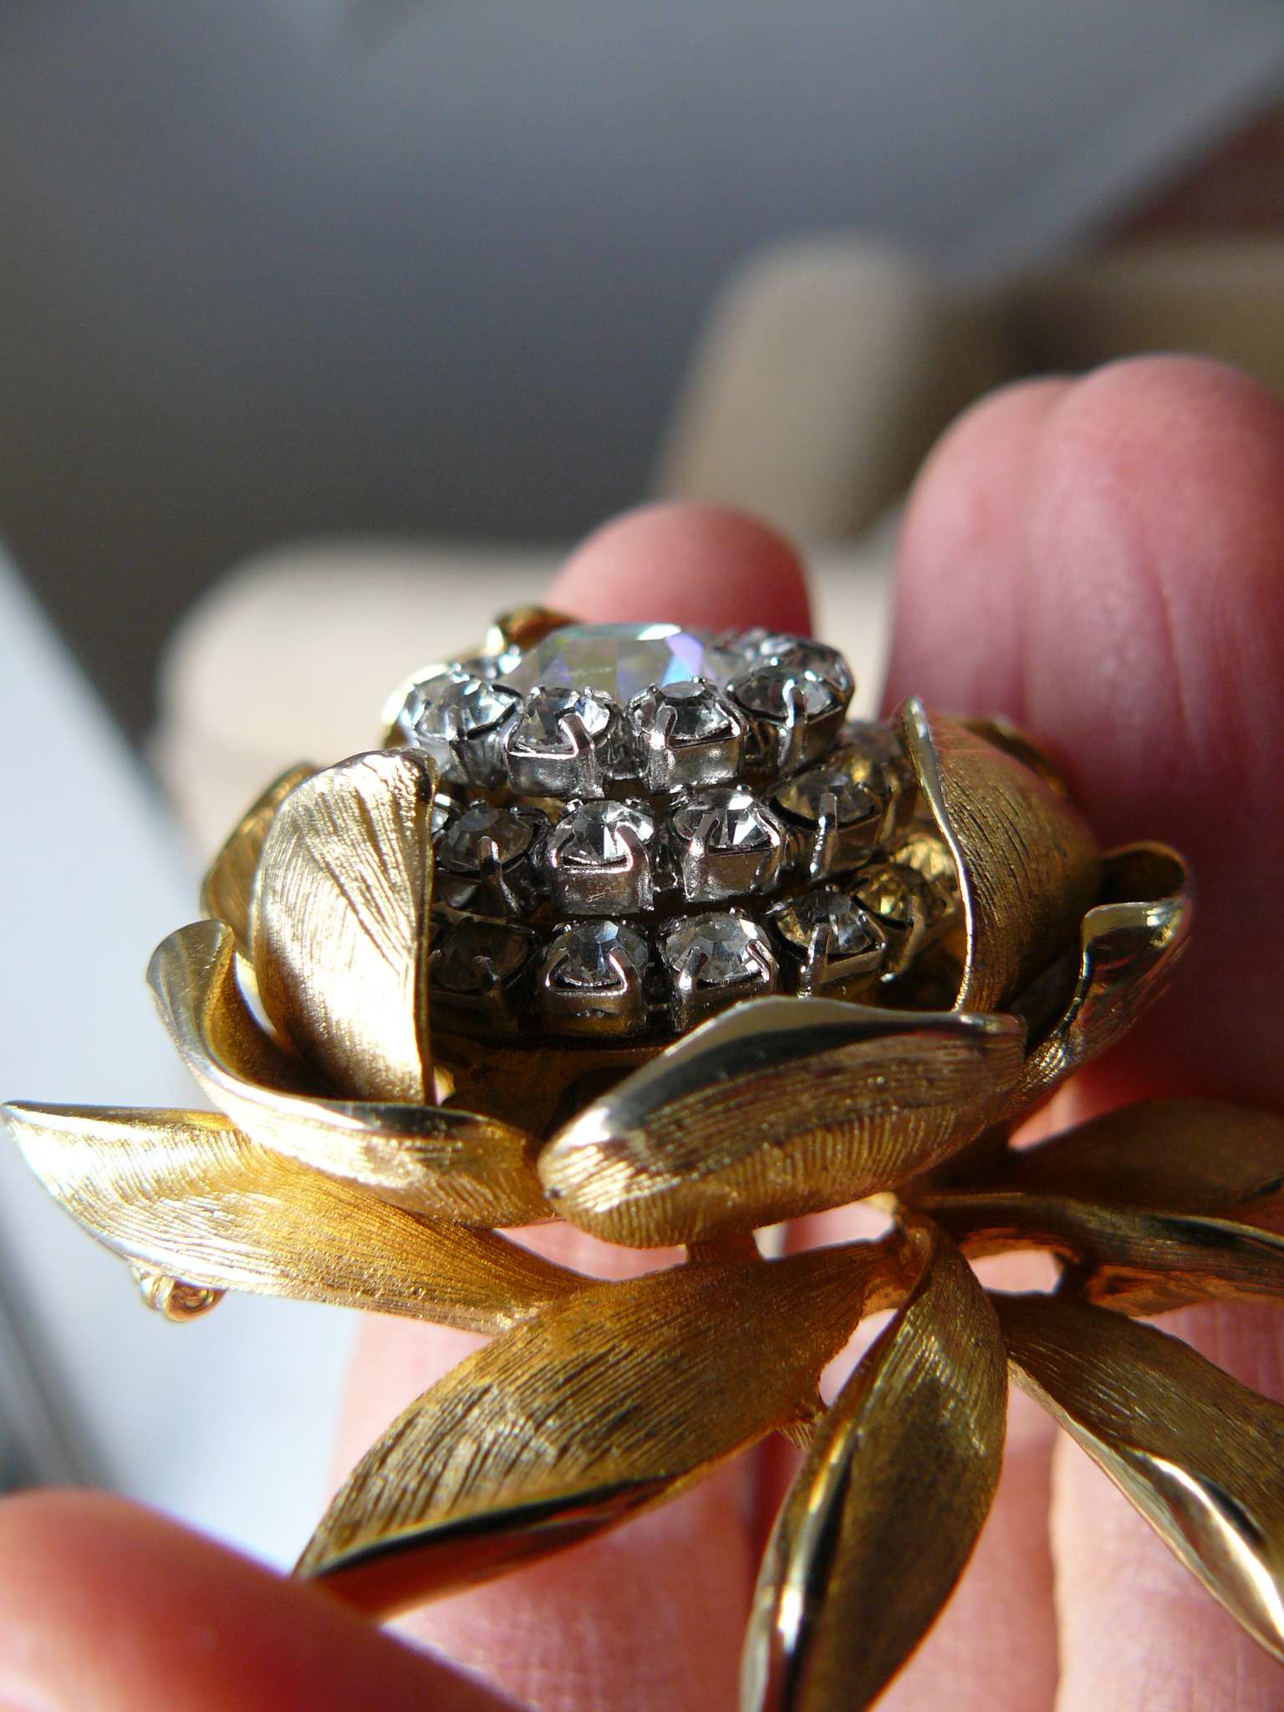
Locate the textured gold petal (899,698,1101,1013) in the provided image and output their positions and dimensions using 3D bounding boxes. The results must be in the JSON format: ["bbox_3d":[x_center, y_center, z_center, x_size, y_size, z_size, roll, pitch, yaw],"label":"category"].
[{"bbox_3d":[0.019,0.000,0.090,0.006,0.019,0.017,-1,17,34],"label":"textured gold petal"}]

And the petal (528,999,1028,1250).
[{"bbox_3d":[0.007,0.011,0.077,0.023,0.010,0.007,-9,24,-15],"label":"petal"}]

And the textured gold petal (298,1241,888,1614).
[{"bbox_3d":[-0.001,0.023,0.077,0.030,0.004,0.011,-22,43,-30],"label":"textured gold petal"}]

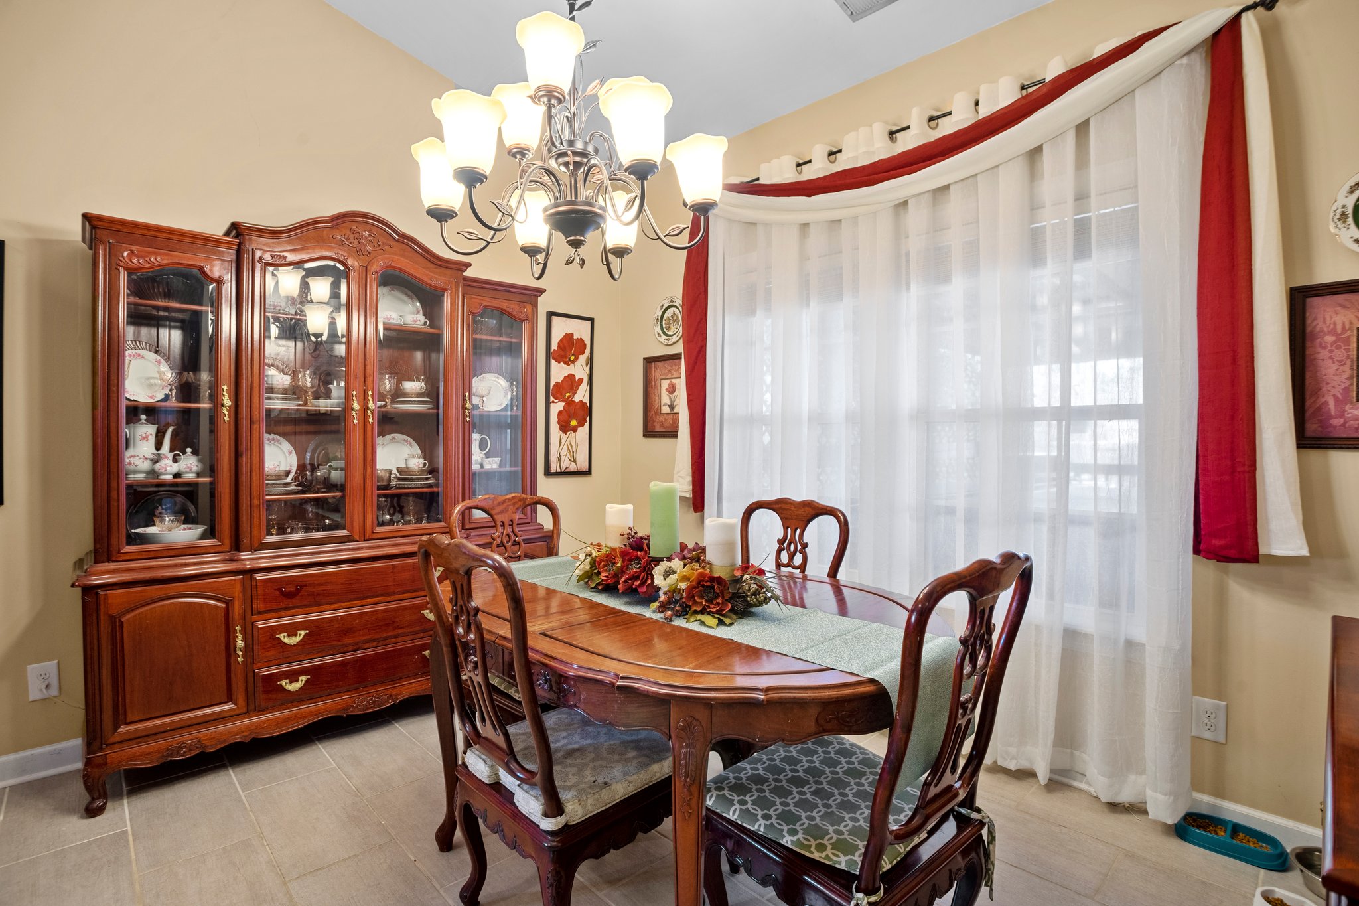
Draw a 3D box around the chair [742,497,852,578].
[{"bbox_3d":[0.225,0.649,2.112,0.560,0.975,0.490,0,1,-44],"label":"chair"}]

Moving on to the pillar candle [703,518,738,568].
[{"bbox_3d":[0.111,0.242,1.680,0.084,0.155,0.084,0,1,0],"label":"pillar candle"}]

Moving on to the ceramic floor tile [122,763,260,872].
[{"bbox_3d":[-1.556,1.140,2.038,0.289,0.010,0.598,0,1,-43],"label":"ceramic floor tile"}]

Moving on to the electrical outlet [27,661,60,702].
[{"bbox_3d":[-2.183,0.784,2.204,0.079,0.124,0.008,0,1,-44],"label":"electrical outlet"}]

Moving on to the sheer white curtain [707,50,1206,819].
[{"bbox_3d":[0.857,-0.086,2.639,0.110,2.469,1.998,0,1,-44],"label":"sheer white curtain"}]

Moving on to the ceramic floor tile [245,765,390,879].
[{"bbox_3d":[-1.151,1.148,2.025,0.289,0.010,0.598,0,1,-44],"label":"ceramic floor tile"}]

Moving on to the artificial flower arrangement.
[{"bbox_3d":[-0.020,0.296,1.673,0.290,0.160,0.570,0,1,-44],"label":"artificial flower arrangement"}]

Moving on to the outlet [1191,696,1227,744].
[{"bbox_3d":[1.589,0.800,1.923,0.008,0.124,0.079,0,1,-44],"label":"outlet"}]

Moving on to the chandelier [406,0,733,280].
[{"bbox_3d":[-0.280,-0.795,1.622,0.780,0.720,0.780,0,1,-44],"label":"chandelier"}]

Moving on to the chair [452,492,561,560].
[{"bbox_3d":[-0.475,0.644,2.233,0.490,0.975,0.560,0,1,-44],"label":"chair"}]

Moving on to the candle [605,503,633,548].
[{"bbox_3d":[-0.167,0.230,1.829,0.075,0.150,0.075,0,1,-44],"label":"candle"}]

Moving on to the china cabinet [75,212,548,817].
[{"bbox_3d":[-1.374,0.098,2.679,1.700,2.082,0.430,0,1,-44],"label":"china cabinet"}]

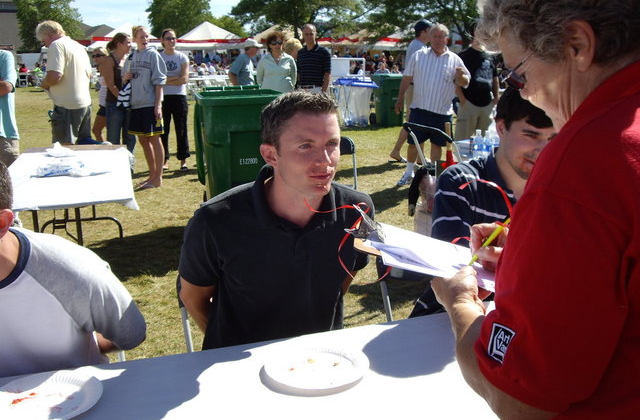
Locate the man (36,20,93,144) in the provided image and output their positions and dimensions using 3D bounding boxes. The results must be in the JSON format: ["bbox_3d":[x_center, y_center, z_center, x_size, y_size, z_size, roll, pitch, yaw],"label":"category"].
[{"bbox_3d":[-2.540,-1.009,7.097,0.450,1.740,0.520,9,15,36],"label":"man"}]

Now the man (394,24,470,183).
[{"bbox_3d":[1.272,-1.187,7.877,0.780,1.760,0.450,-1,12,-3],"label":"man"}]

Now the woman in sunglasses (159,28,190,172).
[{"bbox_3d":[-1.777,-1.341,8.537,0.430,1.670,0.330,0,13,-2],"label":"woman in sunglasses"}]

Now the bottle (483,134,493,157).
[{"bbox_3d":[1.115,-0.450,4.668,0.066,0.205,0.066,0,13,0],"label":"bottle"}]

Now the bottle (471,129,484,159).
[{"bbox_3d":[1.105,-0.459,4.914,0.066,0.205,0.066,0,12,0],"label":"bottle"}]

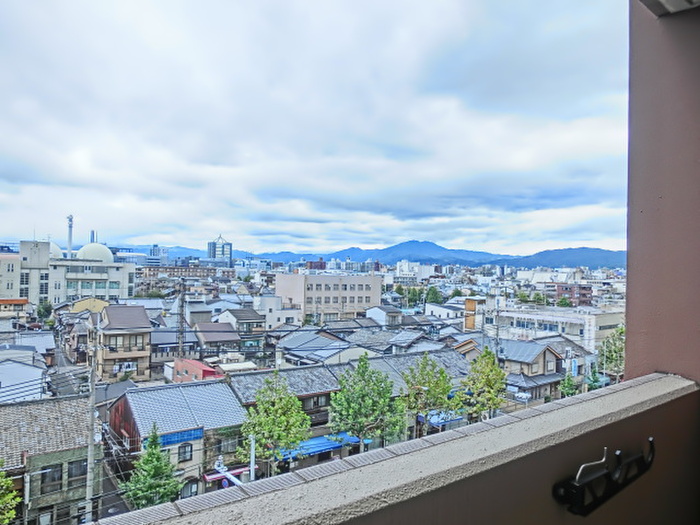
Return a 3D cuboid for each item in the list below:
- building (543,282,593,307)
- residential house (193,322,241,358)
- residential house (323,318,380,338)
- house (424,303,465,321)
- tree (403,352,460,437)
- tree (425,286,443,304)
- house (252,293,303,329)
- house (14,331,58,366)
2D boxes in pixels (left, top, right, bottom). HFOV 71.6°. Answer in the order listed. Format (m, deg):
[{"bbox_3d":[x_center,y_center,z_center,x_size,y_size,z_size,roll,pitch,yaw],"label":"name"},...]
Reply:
[{"bbox_3d":[91.160,15.486,203.071,12.000,12.500,18.000,2,-1,-37],"label":"building"},{"bbox_3d":[-21.078,13.474,77.041,5.800,7.200,6.000,2,-1,-37],"label":"residential house"},{"bbox_3d":[0.394,14.781,98.036,10.800,6.300,7.000,2,-1,-37],"label":"residential house"},{"bbox_3d":[27.319,16.361,137.978,6.500,8.300,10.500,1,0,-34],"label":"house"},{"bbox_3d":[8.319,14.763,49.900,5.800,10.810,5.800,1,0,0],"label":"tree"},{"bbox_3d":[33.695,14.990,195.057,7.200,10.000,7.200,2,-1,-37],"label":"tree"},{"bbox_3d":[-17.492,12.892,118.054,10.500,9.500,7.000,2,-1,-37],"label":"house"},{"bbox_3d":[-59.495,16.439,91.451,6.300,6.000,10.000,1,0,-34],"label":"house"}]

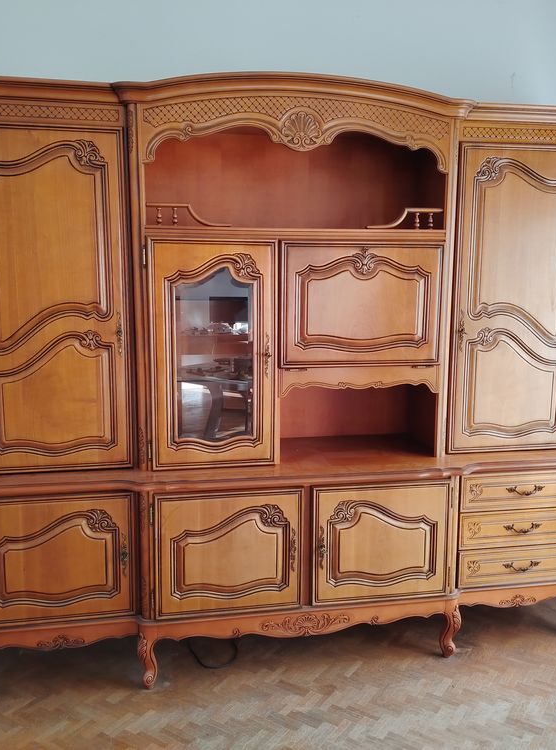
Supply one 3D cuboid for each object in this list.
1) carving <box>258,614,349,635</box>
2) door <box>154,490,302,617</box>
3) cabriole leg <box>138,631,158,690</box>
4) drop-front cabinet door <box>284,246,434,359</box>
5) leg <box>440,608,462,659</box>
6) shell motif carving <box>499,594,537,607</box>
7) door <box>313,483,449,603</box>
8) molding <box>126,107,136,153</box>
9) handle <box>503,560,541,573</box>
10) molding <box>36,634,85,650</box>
[{"bbox_3d":[0.110,0.965,2.686,0.357,0.091,0.020,-1,9,-11],"label":"carving"},{"bbox_3d":[-0.177,0.648,2.550,0.542,0.465,0.030,-1,8,-11],"label":"door"},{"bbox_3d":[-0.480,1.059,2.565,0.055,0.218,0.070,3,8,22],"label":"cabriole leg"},{"bbox_3d":[0.315,-0.258,2.562,0.604,0.446,0.033,-1,8,-11],"label":"drop-front cabinet door"},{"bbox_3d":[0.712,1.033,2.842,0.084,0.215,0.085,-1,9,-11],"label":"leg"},{"bbox_3d":[0.987,0.929,2.852,0.169,0.050,0.020,-1,8,-11],"label":"shell motif carving"},{"bbox_3d":[0.405,0.654,2.720,0.557,0.481,0.028,-1,9,-11],"label":"door"},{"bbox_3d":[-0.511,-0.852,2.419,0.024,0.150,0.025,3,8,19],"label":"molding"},{"bbox_3d":[1.015,0.798,2.887,0.172,0.048,0.032,-1,9,-11],"label":"handle"},{"bbox_3d":[-0.806,0.996,2.571,0.169,0.058,0.020,-1,9,-11],"label":"molding"}]

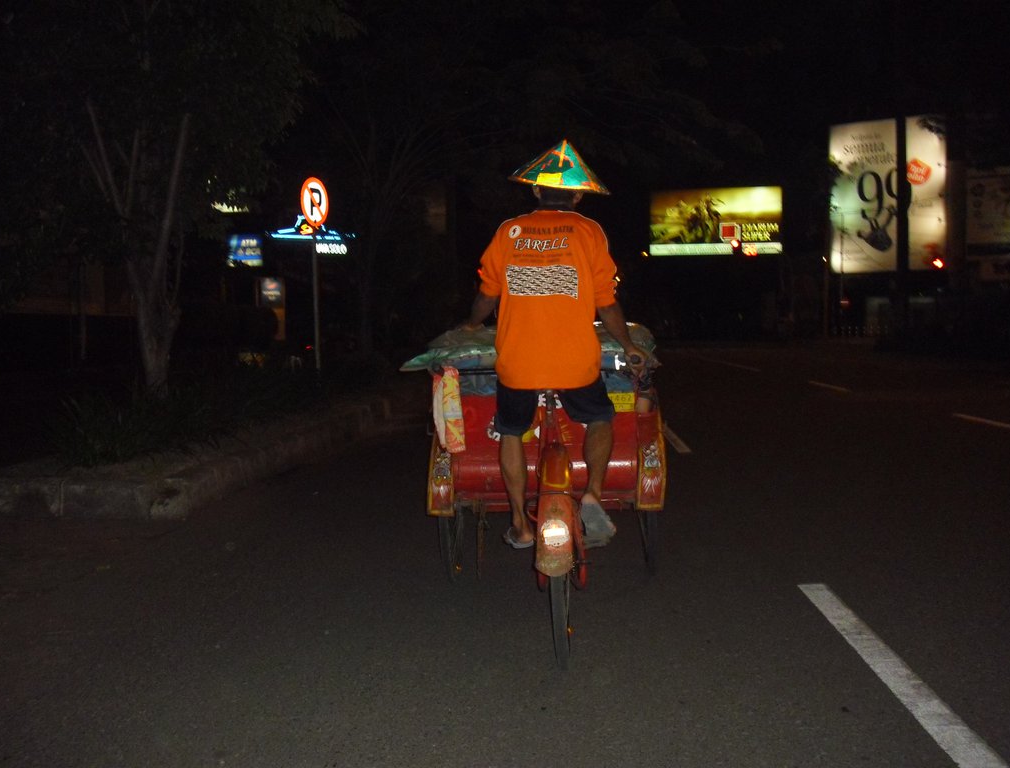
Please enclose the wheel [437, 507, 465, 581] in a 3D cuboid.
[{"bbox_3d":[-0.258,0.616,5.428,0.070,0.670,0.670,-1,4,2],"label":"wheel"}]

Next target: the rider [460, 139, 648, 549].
[{"bbox_3d":[0.200,-0.138,4.484,0.785,1.646,0.621,-1,4,2],"label":"rider"}]

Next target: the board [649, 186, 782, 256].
[{"bbox_3d":[12.042,-9.263,64.000,7.600,3.850,0.400,-1,4,7],"label":"board"}]

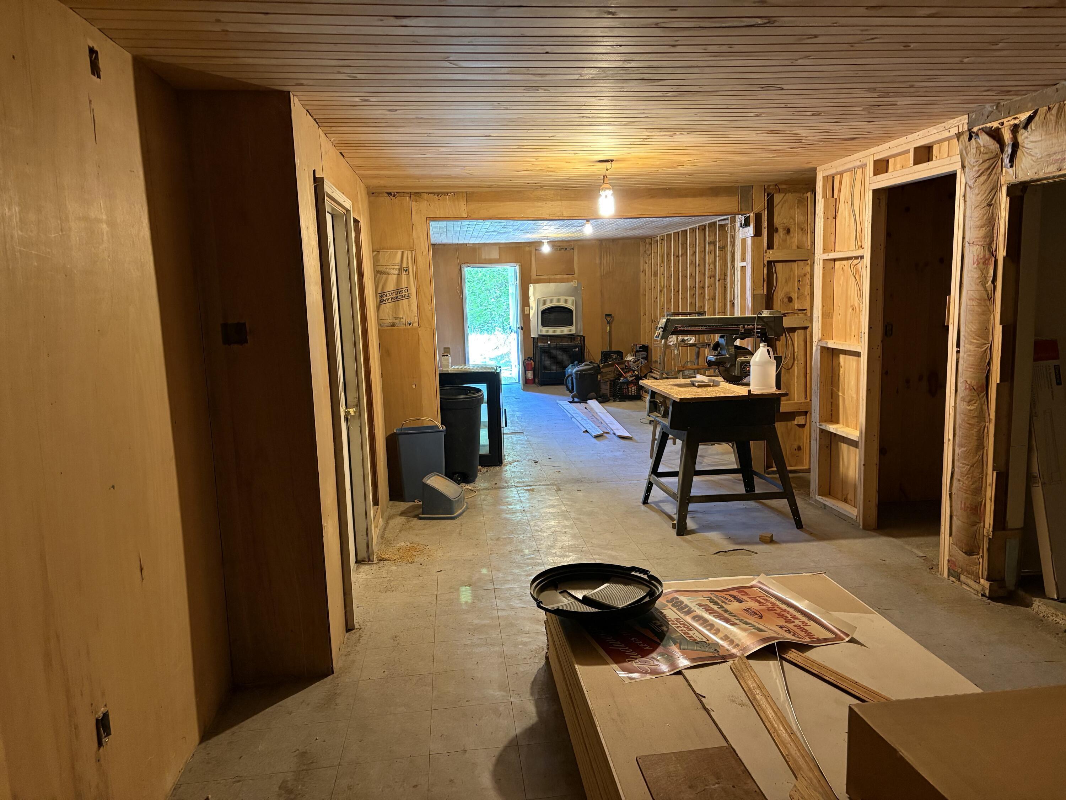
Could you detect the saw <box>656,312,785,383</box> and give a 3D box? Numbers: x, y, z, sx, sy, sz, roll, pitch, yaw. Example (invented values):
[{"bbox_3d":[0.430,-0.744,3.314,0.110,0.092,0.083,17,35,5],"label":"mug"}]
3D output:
[{"bbox_3d":[1.244,-0.337,5.337,0.890,0.490,0.420,-3,8,-6],"label":"saw"}]

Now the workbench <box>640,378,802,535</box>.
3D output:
[{"bbox_3d":[1.260,0.352,5.439,0.860,0.895,1.080,-3,8,-6],"label":"workbench"}]

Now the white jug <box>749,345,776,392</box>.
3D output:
[{"bbox_3d":[1.461,-0.203,5.063,0.157,0.305,0.157,-3,8,-6],"label":"white jug"}]

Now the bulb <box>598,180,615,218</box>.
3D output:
[{"bbox_3d":[0.445,-1.225,4.875,0.090,0.215,0.090,-3,8,-6],"label":"bulb"}]

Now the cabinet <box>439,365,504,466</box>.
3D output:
[{"bbox_3d":[-0.559,0.149,7.555,0.620,0.860,0.520,-1,8,4],"label":"cabinet"}]

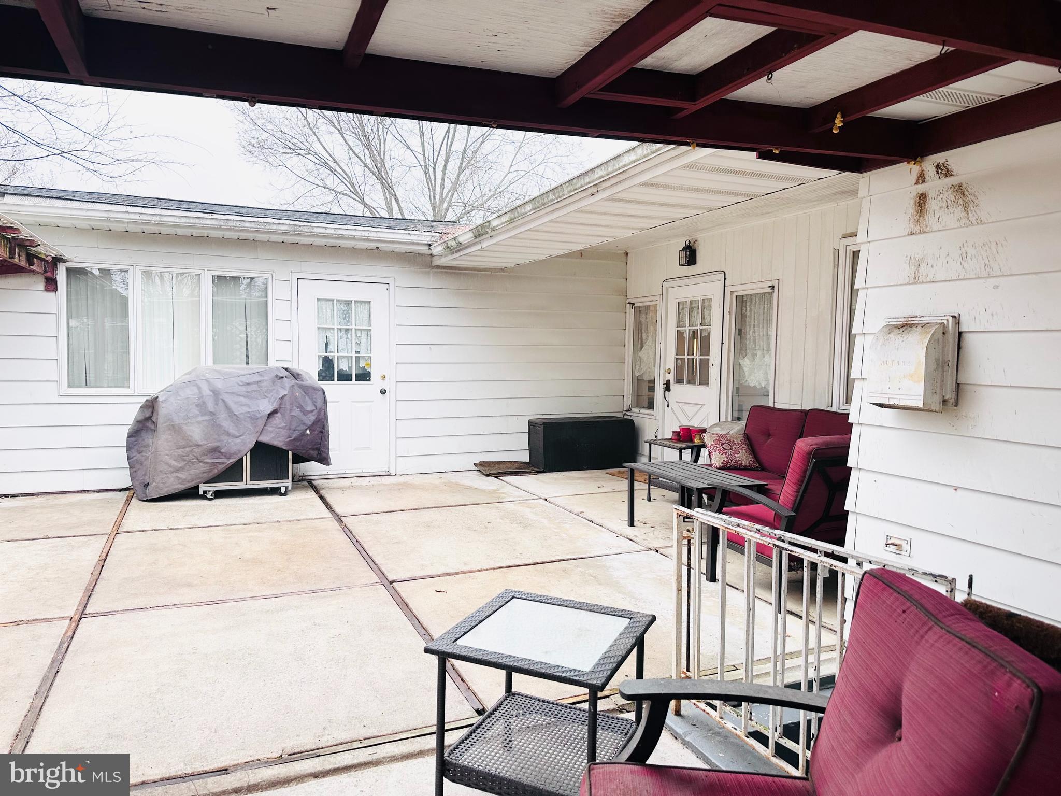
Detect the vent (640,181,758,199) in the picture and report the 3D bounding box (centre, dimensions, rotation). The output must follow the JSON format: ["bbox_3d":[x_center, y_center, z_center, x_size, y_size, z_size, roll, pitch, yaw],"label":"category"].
[{"bbox_3d":[0.991,-1.199,4.263,0.790,0.012,0.095,-1,3,-23],"label":"vent"}]

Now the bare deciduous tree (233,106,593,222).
[{"bbox_3d":[-2.928,-6.161,18.659,10.500,12.400,10.000,-1,4,-24],"label":"bare deciduous tree"}]

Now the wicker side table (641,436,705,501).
[{"bbox_3d":[1.401,0.682,6.689,0.530,0.560,0.530,-2,5,-30],"label":"wicker side table"}]

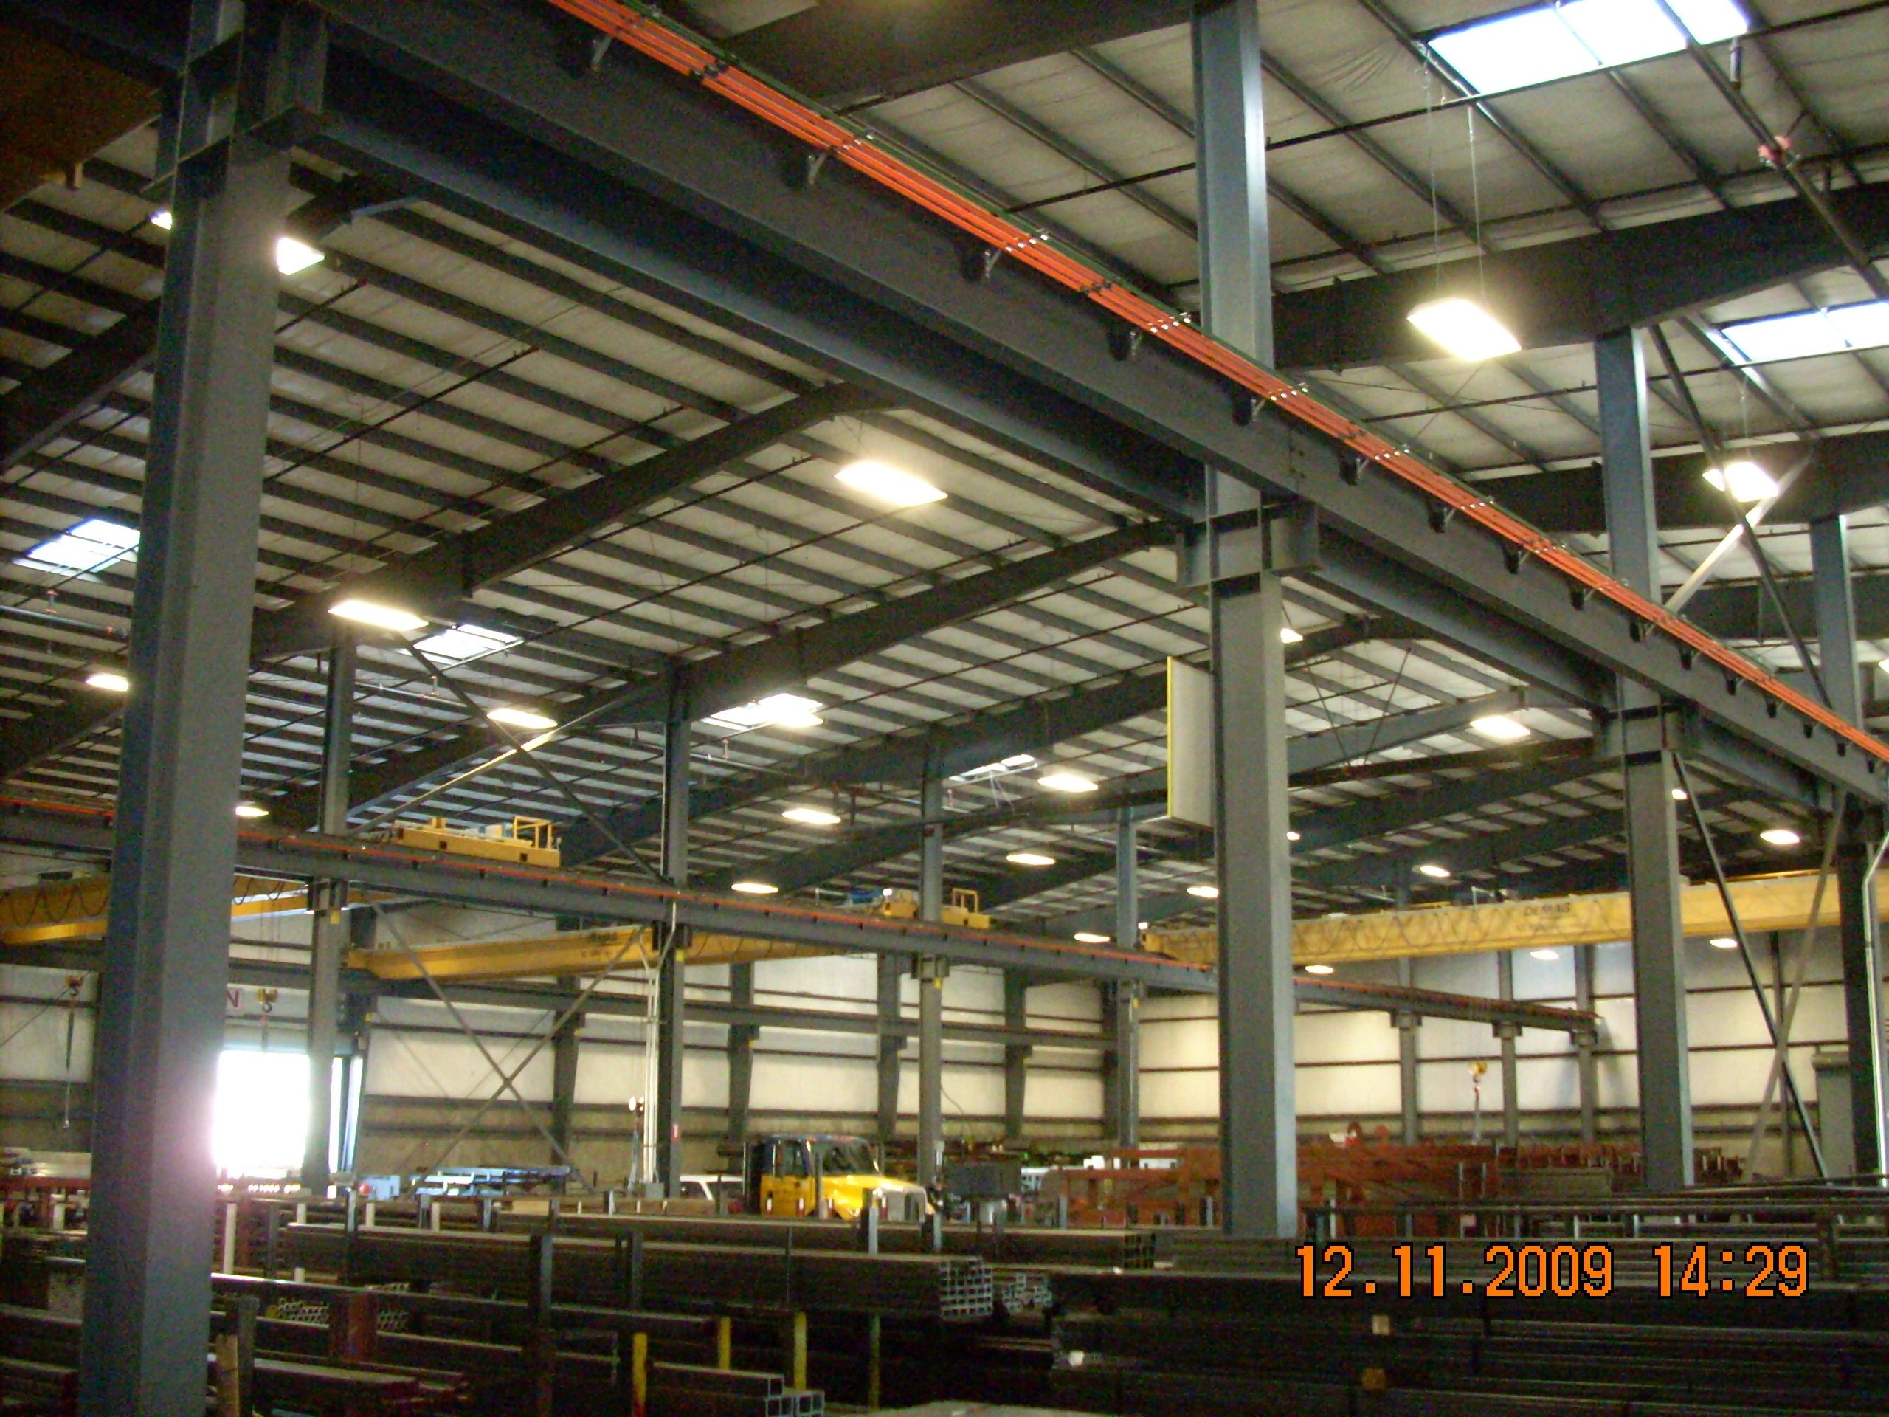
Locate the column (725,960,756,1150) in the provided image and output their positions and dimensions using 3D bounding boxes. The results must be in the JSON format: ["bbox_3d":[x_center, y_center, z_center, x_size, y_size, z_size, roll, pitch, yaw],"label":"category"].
[{"bbox_3d":[-6.861,12.281,68.137,1.100,9.900,0.280,-10,-16,38],"label":"column"}]

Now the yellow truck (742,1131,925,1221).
[{"bbox_3d":[-3.117,10.602,43.500,6.000,2.800,2.450,-10,-16,38],"label":"yellow truck"}]

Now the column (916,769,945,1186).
[{"bbox_3d":[-0.322,7.088,47.385,0.440,11.540,0.280,-10,-16,38],"label":"column"}]

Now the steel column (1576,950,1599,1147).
[{"bbox_3d":[23.175,12.874,72.767,0.420,10.600,0.270,-10,-16,38],"label":"steel column"}]

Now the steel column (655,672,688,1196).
[{"bbox_3d":[-5.180,5.056,38.179,0.420,11.200,0.270,-10,-16,38],"label":"steel column"}]

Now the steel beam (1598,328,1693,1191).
[{"bbox_3d":[7.351,1.294,20.991,0.440,11.605,0.280,-10,-16,38],"label":"steel beam"}]

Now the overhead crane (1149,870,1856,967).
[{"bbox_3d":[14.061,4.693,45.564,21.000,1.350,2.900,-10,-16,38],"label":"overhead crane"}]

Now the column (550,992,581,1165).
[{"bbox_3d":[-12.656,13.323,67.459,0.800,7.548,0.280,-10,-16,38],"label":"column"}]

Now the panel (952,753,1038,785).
[{"bbox_3d":[1.021,1.579,54.617,2.950,0.080,1.300,-15,-19,37],"label":"panel"}]

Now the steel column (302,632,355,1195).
[{"bbox_3d":[-10.653,4.245,34.764,0.440,11.433,0.280,-10,-16,38],"label":"steel column"}]

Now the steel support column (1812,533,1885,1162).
[{"bbox_3d":[12.523,2.694,27.650,0.440,11.627,0.280,-10,-16,38],"label":"steel support column"}]

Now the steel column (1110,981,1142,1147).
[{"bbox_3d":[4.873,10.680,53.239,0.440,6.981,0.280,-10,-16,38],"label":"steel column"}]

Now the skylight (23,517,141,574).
[{"bbox_3d":[-13.569,-2.524,31.939,2.400,0.100,1.220,-15,-19,36],"label":"skylight"}]

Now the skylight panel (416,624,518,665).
[{"bbox_3d":[-8.900,-1.253,37.724,2.400,0.100,1.220,-15,-19,36],"label":"skylight panel"}]

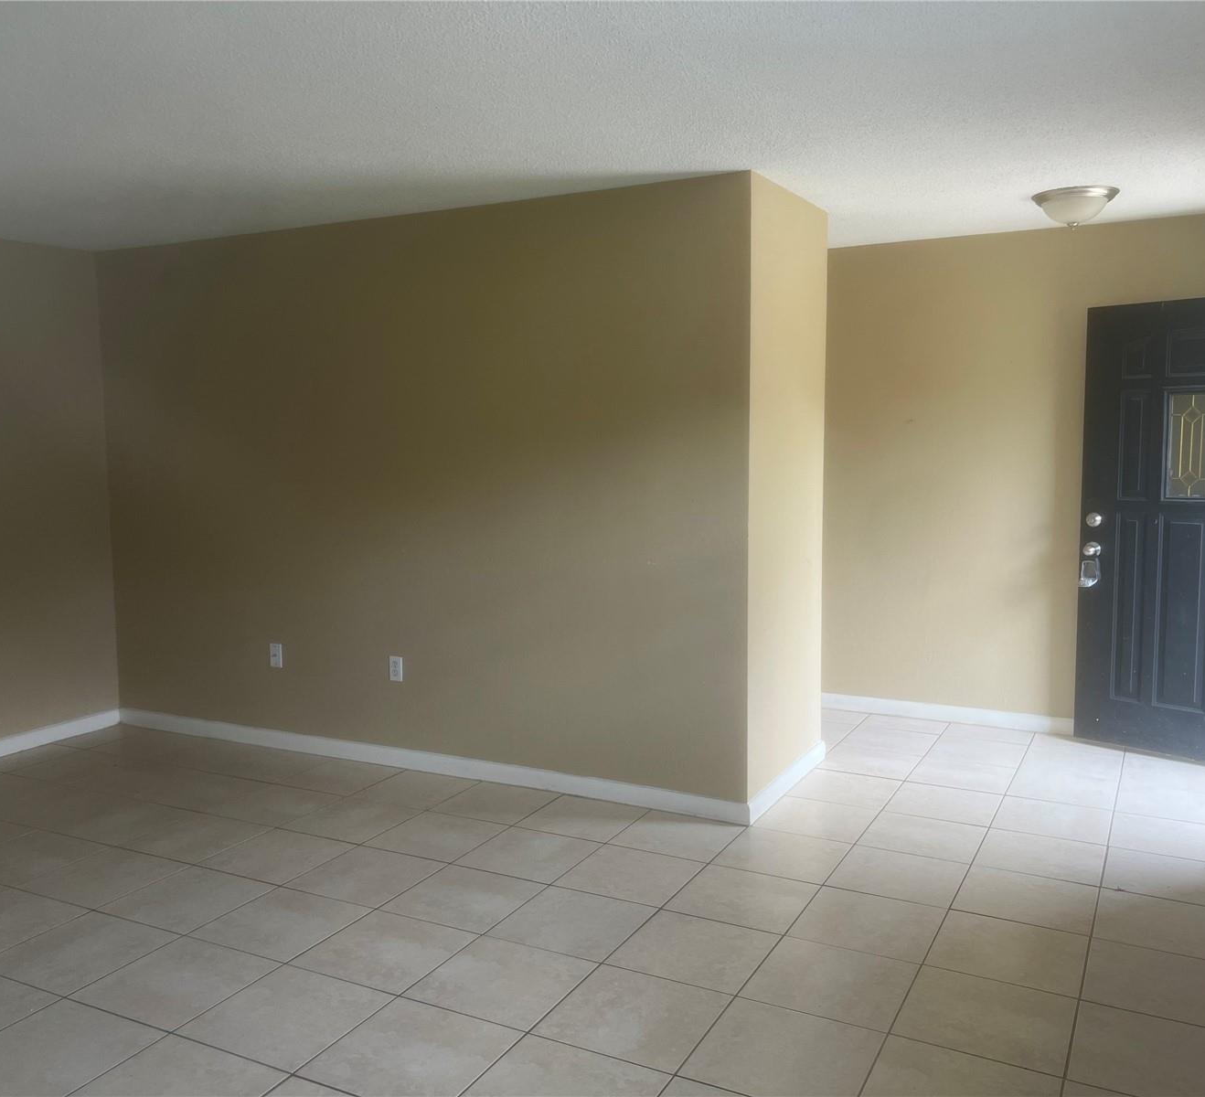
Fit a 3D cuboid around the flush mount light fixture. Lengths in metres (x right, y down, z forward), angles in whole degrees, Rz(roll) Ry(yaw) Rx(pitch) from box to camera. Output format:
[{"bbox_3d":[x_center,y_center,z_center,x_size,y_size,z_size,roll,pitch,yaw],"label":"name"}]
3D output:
[{"bbox_3d":[1.904,-1.355,4.428,0.326,0.134,0.326,3,7,28],"label":"flush mount light fixture"}]

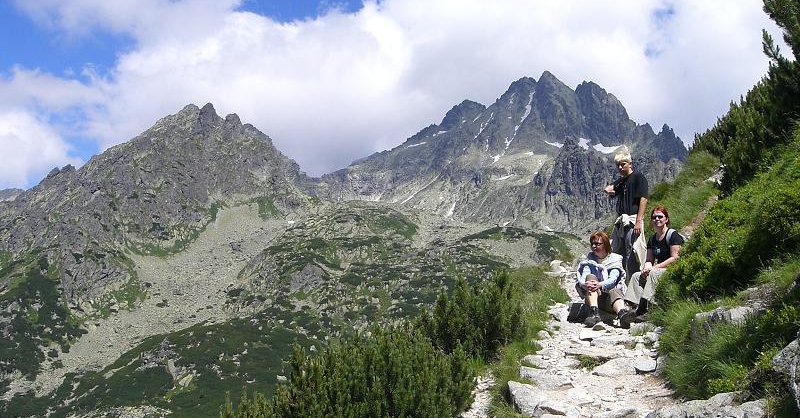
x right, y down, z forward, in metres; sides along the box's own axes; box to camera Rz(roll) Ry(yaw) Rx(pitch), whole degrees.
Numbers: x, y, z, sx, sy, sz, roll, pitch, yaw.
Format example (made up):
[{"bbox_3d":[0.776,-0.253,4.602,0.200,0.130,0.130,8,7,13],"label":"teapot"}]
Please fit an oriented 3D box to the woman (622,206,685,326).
[{"bbox_3d":[2.640,0.590,9.200,0.540,1.220,0.780,-2,-4,36],"label":"woman"}]

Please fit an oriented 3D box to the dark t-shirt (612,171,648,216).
[{"bbox_3d":[2.540,-0.165,9.700,0.430,0.520,0.310,-2,-4,38],"label":"dark t-shirt"}]

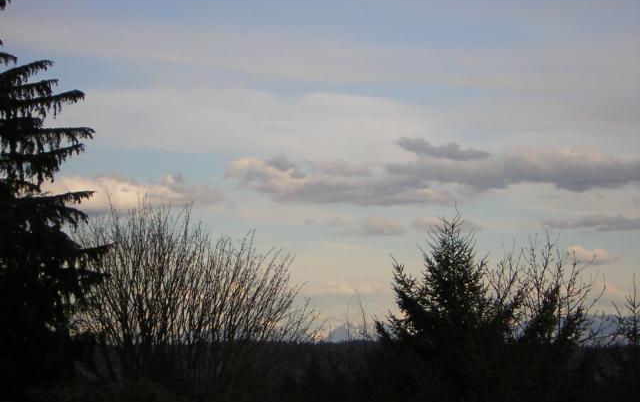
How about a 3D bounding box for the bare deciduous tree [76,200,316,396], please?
[{"bbox_3d":[-2.660,2.143,43.000,5.100,4.300,4.700,0,-4,0],"label":"bare deciduous tree"}]

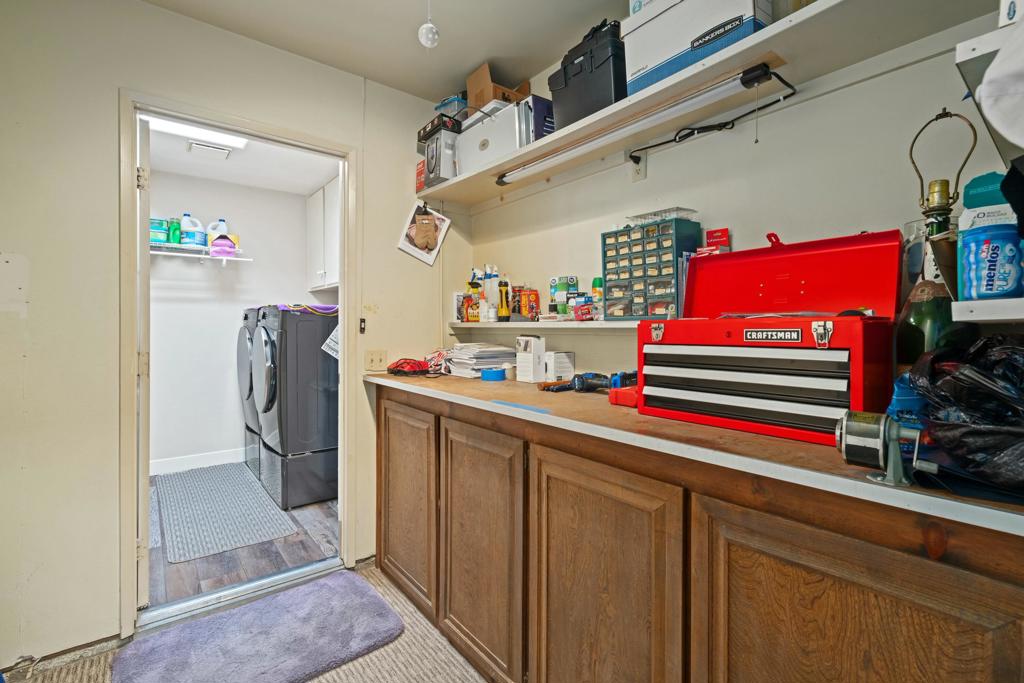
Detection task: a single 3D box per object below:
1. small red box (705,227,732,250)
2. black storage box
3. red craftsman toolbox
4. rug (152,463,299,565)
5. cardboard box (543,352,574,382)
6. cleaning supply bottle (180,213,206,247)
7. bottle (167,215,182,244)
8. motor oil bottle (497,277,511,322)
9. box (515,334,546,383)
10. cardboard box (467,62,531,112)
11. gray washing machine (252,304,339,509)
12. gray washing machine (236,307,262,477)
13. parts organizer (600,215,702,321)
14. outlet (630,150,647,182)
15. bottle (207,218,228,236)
[{"bbox_3d":[0.690,-0.343,1.532,0.028,0.066,0.077,0,1,-39],"label":"small red box"},{"bbox_3d":[0.316,-0.910,1.640,0.190,0.300,0.285,-1,1,-39],"label":"black storage box"},{"bbox_3d":[0.625,-0.031,1.168,0.270,0.475,0.510,-1,1,-40],"label":"red craftsman toolbox"},{"bbox_3d":[-2.072,1.098,3.187,0.610,0.010,1.770,-1,1,-39],"label":"rug"},{"bbox_3d":[0.202,0.118,2.126,0.125,0.132,0.120,-1,1,-39],"label":"cardboard box"},{"bbox_3d":[-2.641,-0.922,3.779,0.170,0.262,0.115,0,1,-39],"label":"cleaning supply bottle"},{"bbox_3d":[-2.686,-0.881,3.630,0.092,0.215,0.075,-1,1,-39],"label":"bottle"},{"bbox_3d":[-0.037,-0.209,2.330,0.066,0.222,0.063,1,1,15],"label":"motor oil bottle"},{"bbox_3d":[0.089,0.085,2.119,0.082,0.209,0.110,0,1,-39],"label":"box"},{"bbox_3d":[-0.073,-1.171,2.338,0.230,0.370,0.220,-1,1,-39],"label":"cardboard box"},{"bbox_3d":[-1.470,0.430,3.448,0.790,1.335,0.686,-1,1,-39],"label":"gray washing machine"},{"bbox_3d":[-1.905,0.417,3.983,0.790,1.335,0.686,-1,1,-39],"label":"gray washing machine"},{"bbox_3d":[0.510,-0.248,1.688,0.152,0.338,0.318,0,1,-39],"label":"parts organizer"},{"bbox_3d":[0.502,-0.693,1.805,0.012,0.112,0.070,0,1,-39],"label":"outlet"},{"bbox_3d":[-2.534,-0.918,3.915,0.165,0.265,0.115,0,1,-39],"label":"bottle"}]

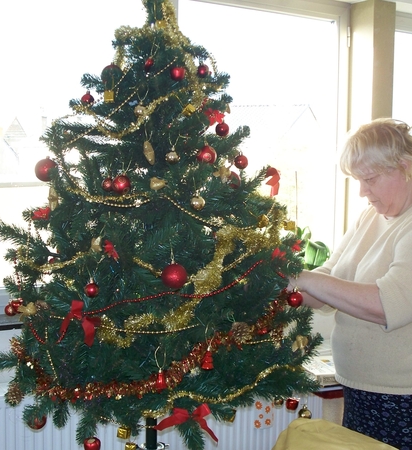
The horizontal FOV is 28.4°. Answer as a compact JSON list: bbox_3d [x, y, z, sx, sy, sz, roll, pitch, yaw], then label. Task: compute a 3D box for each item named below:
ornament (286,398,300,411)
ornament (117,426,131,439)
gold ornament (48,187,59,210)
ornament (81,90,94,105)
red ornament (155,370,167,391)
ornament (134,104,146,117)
[{"bbox_3d":[0.267,0.551,2.500,0.038,0.038,0.038,1,4,0],"label":"ornament"},{"bbox_3d":[-0.223,0.560,2.200,0.028,0.030,0.028,3,4,24],"label":"ornament"},{"bbox_3d":[-0.388,-0.067,2.070,0.030,0.062,0.028,0,5,-11],"label":"gold ornament"},{"bbox_3d":[-0.287,-0.309,1.980,0.032,0.035,0.032,1,4,0],"label":"ornament"},{"bbox_3d":[-0.102,0.356,1.860,0.026,0.050,0.026,1,5,0],"label":"red ornament"},{"bbox_3d":[-0.176,-0.306,2.180,0.034,0.037,0.034,1,4,0],"label":"ornament"}]

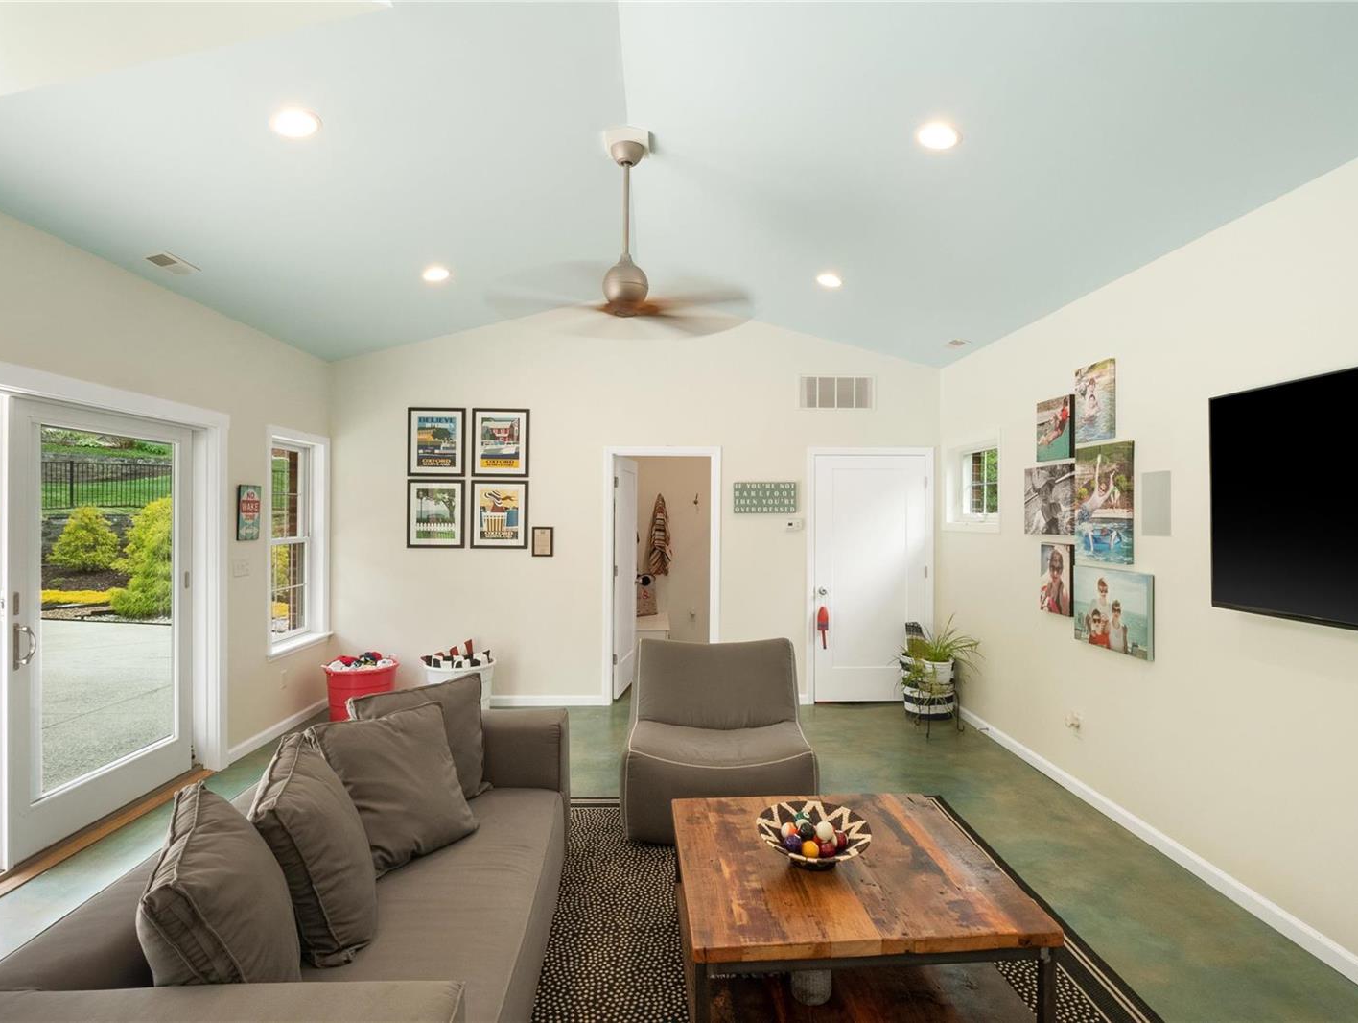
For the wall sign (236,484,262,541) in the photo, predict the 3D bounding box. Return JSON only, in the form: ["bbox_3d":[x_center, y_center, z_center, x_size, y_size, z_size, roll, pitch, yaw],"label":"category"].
[{"bbox_3d":[-2.797,0.012,4.423,0.028,0.357,0.228,0,0,-2],"label":"wall sign"}]

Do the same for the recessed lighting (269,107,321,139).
[{"bbox_3d":[-1.474,-1.489,2.620,0.180,0.040,0.180,-13,1,-2],"label":"recessed lighting"}]

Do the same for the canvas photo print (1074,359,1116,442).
[{"bbox_3d":[2.213,-0.577,3.631,0.034,0.405,0.295,0,0,-2],"label":"canvas photo print"}]

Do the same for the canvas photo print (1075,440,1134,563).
[{"bbox_3d":[2.216,-0.042,3.542,0.040,0.610,0.460,0,0,-2],"label":"canvas photo print"}]

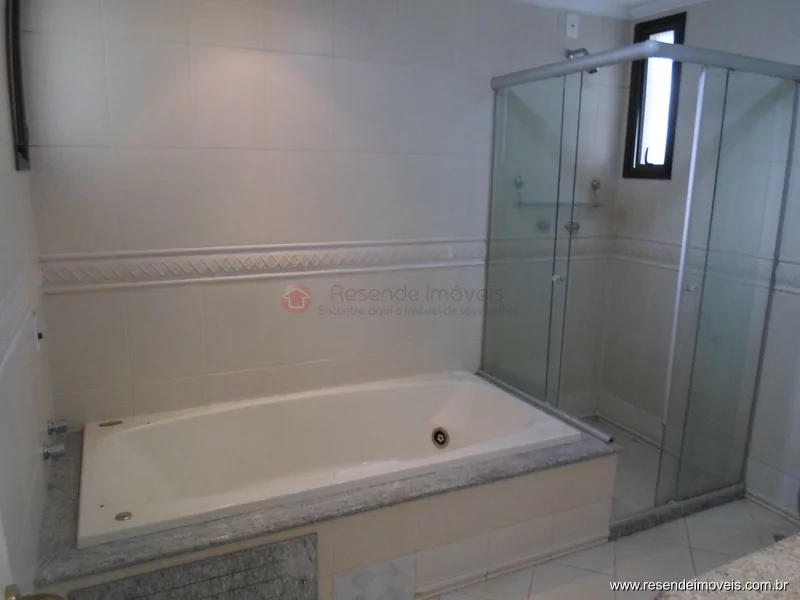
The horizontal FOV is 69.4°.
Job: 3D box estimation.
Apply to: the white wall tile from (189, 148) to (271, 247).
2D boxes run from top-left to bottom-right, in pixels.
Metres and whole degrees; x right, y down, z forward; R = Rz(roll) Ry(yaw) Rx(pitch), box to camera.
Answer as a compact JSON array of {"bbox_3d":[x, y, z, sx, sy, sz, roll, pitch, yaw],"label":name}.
[{"bbox_3d":[-0.706,-0.429,2.445,0.305,0.411,0.010,-5,12,-24],"label":"white wall tile"}]

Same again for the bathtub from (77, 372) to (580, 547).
[{"bbox_3d":[-0.280,0.699,2.354,1.790,0.380,0.906,-5,12,-24],"label":"bathtub"}]

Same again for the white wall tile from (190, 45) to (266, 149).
[{"bbox_3d":[-0.695,-0.818,2.358,0.300,0.400,0.010,-5,13,-24],"label":"white wall tile"}]

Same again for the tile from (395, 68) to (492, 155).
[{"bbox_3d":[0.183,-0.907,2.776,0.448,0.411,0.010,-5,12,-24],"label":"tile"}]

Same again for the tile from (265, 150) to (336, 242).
[{"bbox_3d":[-0.433,-0.454,2.570,0.305,0.411,0.010,-5,12,-24],"label":"tile"}]

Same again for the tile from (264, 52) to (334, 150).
[{"bbox_3d":[-0.426,-0.843,2.477,0.300,0.400,0.010,-5,13,-24],"label":"tile"}]

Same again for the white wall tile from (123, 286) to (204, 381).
[{"bbox_3d":[-0.981,0.146,2.439,0.300,0.400,0.010,-5,13,-24],"label":"white wall tile"}]

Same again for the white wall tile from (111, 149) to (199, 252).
[{"bbox_3d":[-0.976,-0.404,2.322,0.305,0.411,0.010,-5,12,-24],"label":"white wall tile"}]

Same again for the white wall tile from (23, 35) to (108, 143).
[{"bbox_3d":[-1.227,-0.765,2.123,0.300,0.400,0.010,-5,13,-24],"label":"white wall tile"}]

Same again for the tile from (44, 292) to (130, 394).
[{"bbox_3d":[-1.244,0.164,2.308,0.300,0.412,0.010,-5,12,-24],"label":"tile"}]

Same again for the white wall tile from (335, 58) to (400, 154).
[{"bbox_3d":[-0.156,-0.878,2.620,0.305,0.411,0.010,-5,12,-24],"label":"white wall tile"}]

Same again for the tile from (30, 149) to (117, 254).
[{"bbox_3d":[-1.237,-0.379,2.204,0.300,0.400,0.010,-5,13,-24],"label":"tile"}]

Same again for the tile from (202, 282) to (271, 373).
[{"bbox_3d":[-0.710,0.123,2.559,0.300,0.400,0.010,-5,13,-24],"label":"tile"}]

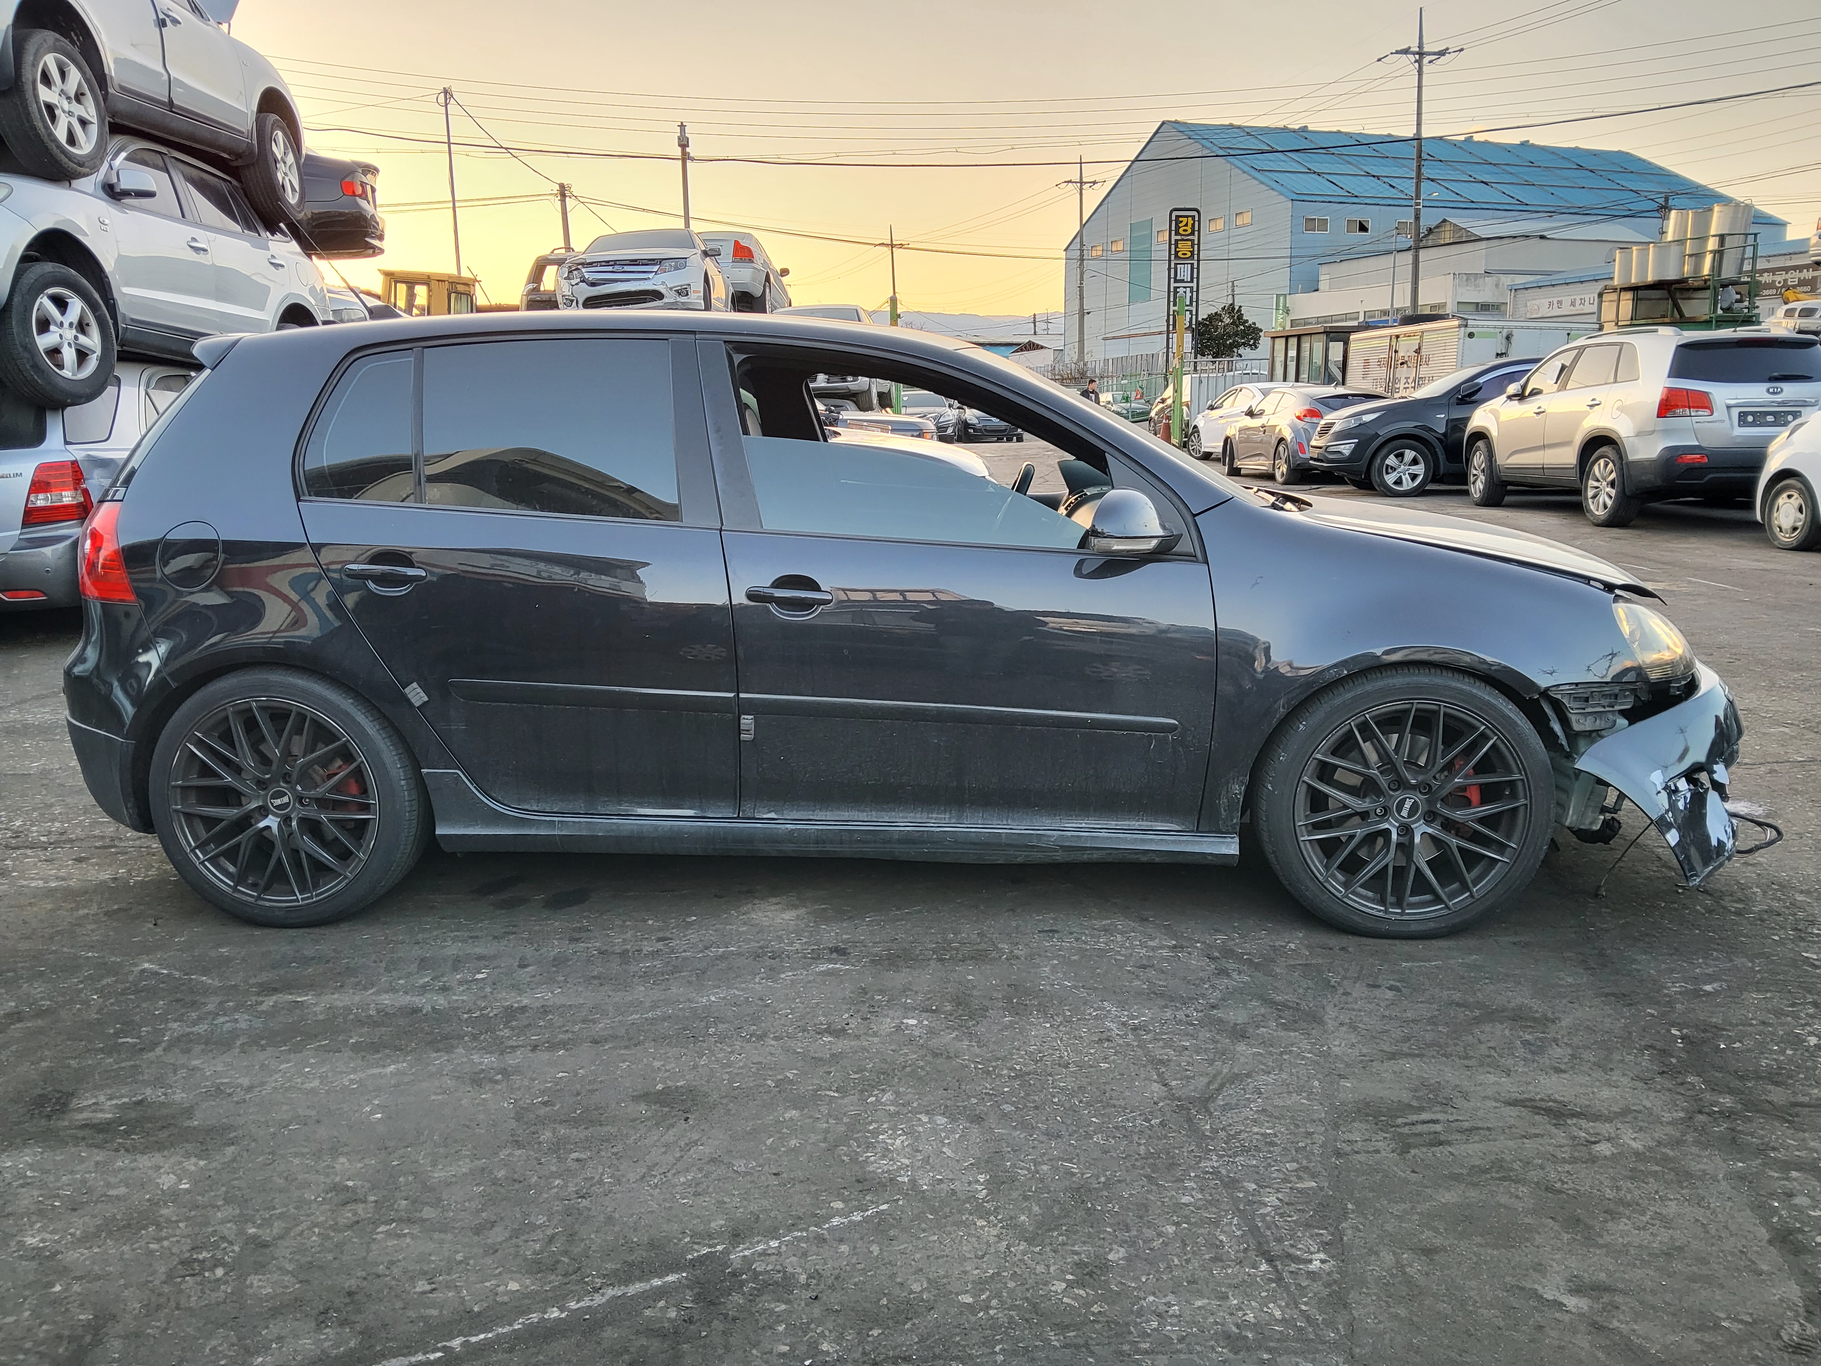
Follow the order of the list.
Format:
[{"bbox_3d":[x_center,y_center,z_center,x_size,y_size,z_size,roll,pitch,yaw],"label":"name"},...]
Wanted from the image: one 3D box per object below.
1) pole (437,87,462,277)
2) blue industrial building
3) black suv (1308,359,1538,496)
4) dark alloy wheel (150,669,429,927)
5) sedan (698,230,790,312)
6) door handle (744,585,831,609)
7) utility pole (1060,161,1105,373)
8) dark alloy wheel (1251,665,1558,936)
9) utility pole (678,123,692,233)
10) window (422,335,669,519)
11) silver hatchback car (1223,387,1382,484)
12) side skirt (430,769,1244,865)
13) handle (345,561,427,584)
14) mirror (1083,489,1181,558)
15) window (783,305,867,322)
[{"bbox_3d":[-13.330,-12.070,40.400,0.250,10.300,0.250,-1,12,0],"label":"pole"},{"bbox_3d":[34.780,-28.420,95.960,39.600,18.400,26.700,-5,12,-21],"label":"blue industrial building"},{"bbox_3d":[6.938,-3.170,16.546,4.440,1.640,1.855,-2,12,-3],"label":"black suv"},{"bbox_3d":[-1.472,0.256,3.315,0.640,0.640,0.240,0,12,5],"label":"dark alloy wheel"},{"bbox_3d":[-3.027,-6.569,22.316,1.830,1.430,4.760,-1,11,1],"label":"sedan"},{"bbox_3d":[-0.264,-0.188,2.981,0.190,0.040,0.050,0,12,4],"label":"door handle"},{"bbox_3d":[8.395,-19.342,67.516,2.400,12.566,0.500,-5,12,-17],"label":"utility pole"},{"bbox_3d":[1.105,0.260,3.091,0.630,0.630,0.230,0,12,4],"label":"dark alloy wheel"},{"bbox_3d":[-7.102,-12.857,44.283,0.380,9.921,0.380,-1,12,0],"label":"utility pole"},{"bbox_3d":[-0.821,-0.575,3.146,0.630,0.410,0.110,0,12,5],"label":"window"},{"bbox_3d":[6.264,-3.925,21.415,1.800,1.410,4.230,-2,11,-2],"label":"silver hatchback car"},{"bbox_3d":[-0.187,0.291,3.158,1.860,0.215,0.120,0,12,5],"label":"side skirt"},{"bbox_3d":[-1.162,-0.243,3.033,0.187,0.040,0.050,0,12,4],"label":"handle"},{"bbox_3d":[0.463,-0.338,2.859,0.175,0.140,0.220,0,12,4],"label":"mirror"},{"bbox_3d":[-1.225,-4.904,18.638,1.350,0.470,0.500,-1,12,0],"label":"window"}]

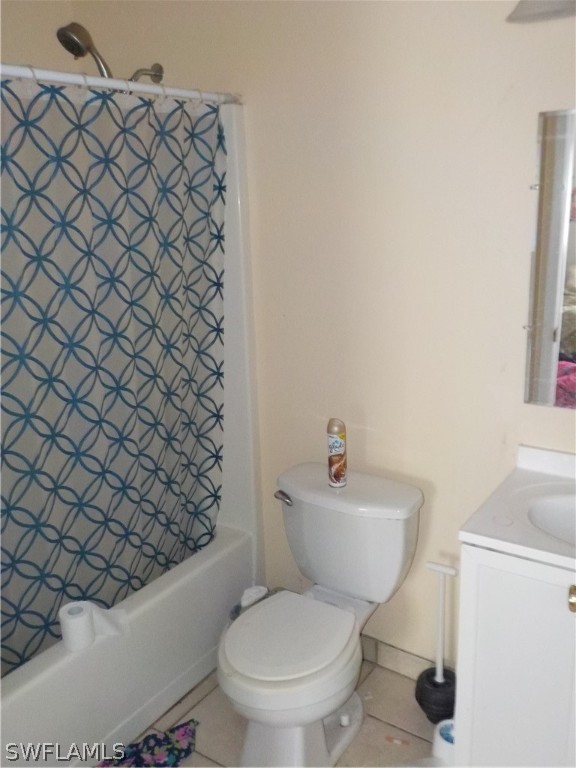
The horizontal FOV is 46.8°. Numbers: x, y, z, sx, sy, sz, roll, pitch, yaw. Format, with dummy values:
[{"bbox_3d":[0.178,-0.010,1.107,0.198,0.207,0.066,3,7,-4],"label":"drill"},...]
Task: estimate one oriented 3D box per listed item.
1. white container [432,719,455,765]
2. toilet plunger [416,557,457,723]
[{"bbox_3d":[0.488,1.054,1.939,0.125,0.085,0.125,8,17,33],"label":"white container"},{"bbox_3d":[0.453,0.773,1.970,0.148,0.533,0.148,8,19,34],"label":"toilet plunger"}]

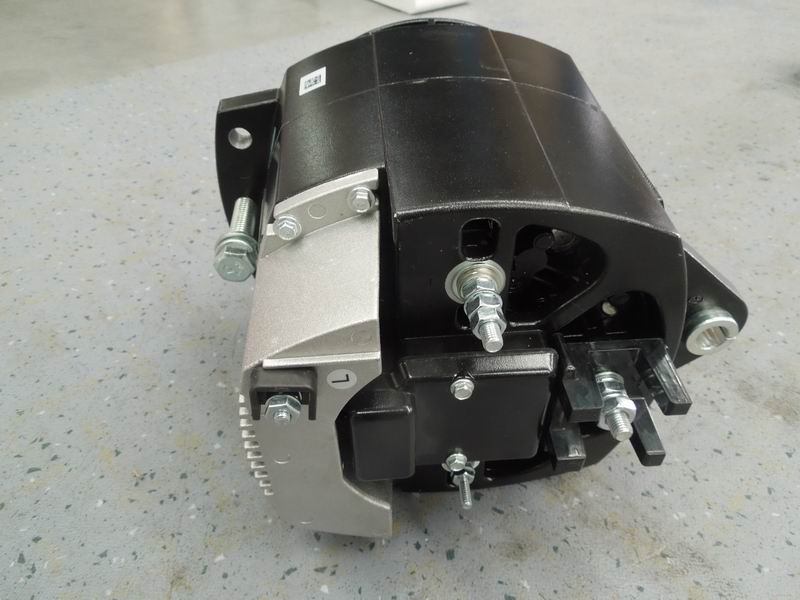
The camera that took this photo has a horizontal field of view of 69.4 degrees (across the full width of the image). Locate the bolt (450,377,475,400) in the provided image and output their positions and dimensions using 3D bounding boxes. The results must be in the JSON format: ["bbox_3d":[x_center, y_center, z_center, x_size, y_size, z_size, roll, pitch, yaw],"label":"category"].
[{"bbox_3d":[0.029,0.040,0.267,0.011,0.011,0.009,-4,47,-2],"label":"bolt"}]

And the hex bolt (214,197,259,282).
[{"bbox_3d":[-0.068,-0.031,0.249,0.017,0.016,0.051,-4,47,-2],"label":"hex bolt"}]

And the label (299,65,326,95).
[{"bbox_3d":[-0.048,-0.119,0.316,0.015,0.001,0.020,-18,45,13],"label":"label"}]

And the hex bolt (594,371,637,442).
[{"bbox_3d":[0.094,0.046,0.254,0.016,0.016,0.034,-4,47,-2],"label":"hex bolt"}]

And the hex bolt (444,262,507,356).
[{"bbox_3d":[0.034,0.005,0.234,0.025,0.025,0.038,-4,47,-2],"label":"hex bolt"}]

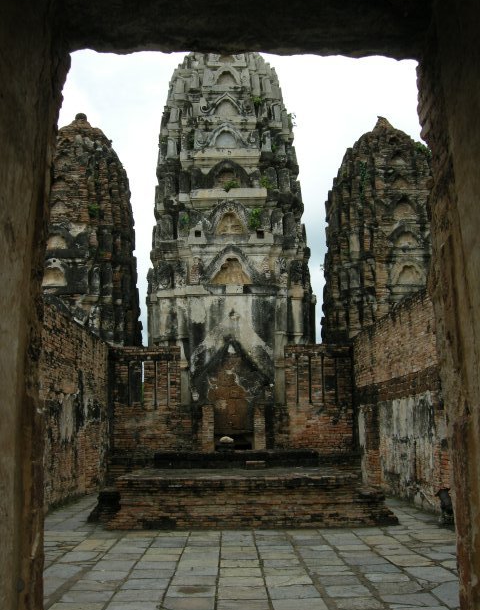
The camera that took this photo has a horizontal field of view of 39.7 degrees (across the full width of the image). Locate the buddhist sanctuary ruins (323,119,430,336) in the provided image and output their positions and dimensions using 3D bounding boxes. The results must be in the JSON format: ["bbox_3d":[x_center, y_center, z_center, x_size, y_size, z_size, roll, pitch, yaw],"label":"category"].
[{"bbox_3d":[4.939,-0.854,22.097,4.250,11.500,4.200,-1,-10,-1],"label":"buddhist sanctuary ruins"}]

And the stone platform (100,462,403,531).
[{"bbox_3d":[0.005,3.516,12.320,4.980,0.770,3.300,-1,-10,-1],"label":"stone platform"}]

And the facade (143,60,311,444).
[{"bbox_3d":[-0.388,-2.582,22.122,5.350,14.500,5.400,-1,-10,-1],"label":"facade"}]

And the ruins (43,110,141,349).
[{"bbox_3d":[-5.483,-0.699,21.897,4.200,11.500,4.200,-1,-10,-1],"label":"ruins"}]

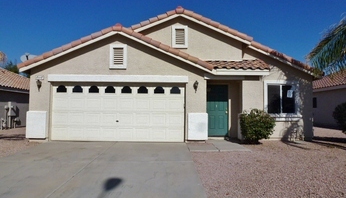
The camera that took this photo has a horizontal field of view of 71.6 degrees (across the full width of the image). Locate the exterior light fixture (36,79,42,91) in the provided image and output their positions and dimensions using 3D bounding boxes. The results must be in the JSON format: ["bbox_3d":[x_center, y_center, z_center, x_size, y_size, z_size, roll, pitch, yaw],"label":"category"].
[{"bbox_3d":[-4.750,-0.459,8.550,0.190,0.430,0.220,0,-3,0],"label":"exterior light fixture"}]

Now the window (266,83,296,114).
[{"bbox_3d":[4.324,0.004,9.550,1.170,1.190,0.100,0,-3,0],"label":"window"}]

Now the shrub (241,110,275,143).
[{"bbox_3d":[2.966,0.963,8.350,1.200,1.200,1.100,0,-3,0],"label":"shrub"}]

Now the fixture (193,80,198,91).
[{"bbox_3d":[0.823,-0.427,8.550,0.190,0.440,0.220,0,-3,0],"label":"fixture"}]

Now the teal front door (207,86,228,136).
[{"bbox_3d":[1.753,0.476,9.520,0.920,2.040,0.080,0,-3,0],"label":"teal front door"}]

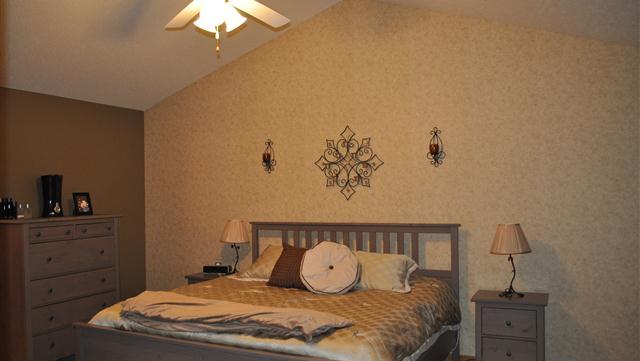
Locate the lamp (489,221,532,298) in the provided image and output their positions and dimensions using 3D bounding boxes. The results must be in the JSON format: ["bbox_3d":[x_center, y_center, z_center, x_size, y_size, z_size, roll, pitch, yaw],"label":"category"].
[{"bbox_3d":[1.497,0.622,3.760,0.300,0.561,0.300,-2,-2,27],"label":"lamp"}]

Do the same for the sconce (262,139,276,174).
[{"bbox_3d":[-0.534,-0.247,5.000,0.163,0.360,0.108,-2,-2,27],"label":"sconce"}]

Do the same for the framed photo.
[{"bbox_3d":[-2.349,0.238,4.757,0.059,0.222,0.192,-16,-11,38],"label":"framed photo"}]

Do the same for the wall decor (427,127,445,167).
[{"bbox_3d":[1.011,-0.291,4.205,0.158,0.353,0.108,-2,-2,27],"label":"wall decor"}]

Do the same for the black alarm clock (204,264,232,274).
[{"bbox_3d":[-1.105,0.951,5.094,0.286,0.084,0.118,-1,-2,12],"label":"black alarm clock"}]

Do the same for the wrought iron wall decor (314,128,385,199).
[{"bbox_3d":[0.264,-0.170,4.626,0.734,0.724,0.034,-2,-2,27],"label":"wrought iron wall decor"}]

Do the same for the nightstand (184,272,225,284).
[{"bbox_3d":[-1.098,1.319,5.061,0.532,0.640,0.374,-2,-2,27],"label":"nightstand"}]

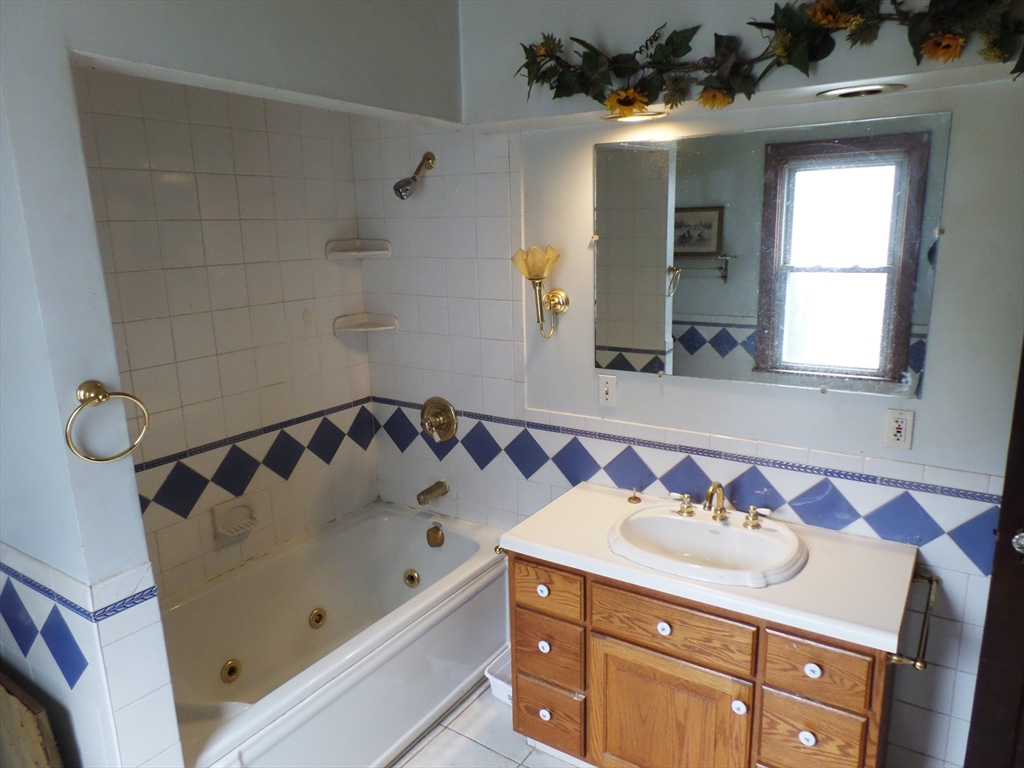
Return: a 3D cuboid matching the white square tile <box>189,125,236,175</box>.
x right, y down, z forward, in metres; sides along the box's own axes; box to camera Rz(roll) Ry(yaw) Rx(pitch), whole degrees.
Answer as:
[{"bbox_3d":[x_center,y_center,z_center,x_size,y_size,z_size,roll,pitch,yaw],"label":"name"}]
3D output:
[{"bbox_3d":[-1.024,-0.801,2.330,0.010,0.152,0.151,7,15,32],"label":"white square tile"}]

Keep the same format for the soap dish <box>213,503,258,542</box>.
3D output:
[{"bbox_3d":[-1.019,0.509,2.553,0.090,0.118,0.158,8,16,33],"label":"soap dish"}]

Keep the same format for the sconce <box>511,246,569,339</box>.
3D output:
[{"bbox_3d":[0.103,-0.309,2.360,0.165,0.310,0.235,7,15,32],"label":"sconce"}]

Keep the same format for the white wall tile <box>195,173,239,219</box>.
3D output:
[{"bbox_3d":[-1.022,-0.649,2.365,0.010,0.152,0.151,7,15,32],"label":"white wall tile"}]

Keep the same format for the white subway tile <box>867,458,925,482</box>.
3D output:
[{"bbox_3d":[1.112,0.247,1.982,0.153,0.047,0.010,7,15,32],"label":"white subway tile"}]

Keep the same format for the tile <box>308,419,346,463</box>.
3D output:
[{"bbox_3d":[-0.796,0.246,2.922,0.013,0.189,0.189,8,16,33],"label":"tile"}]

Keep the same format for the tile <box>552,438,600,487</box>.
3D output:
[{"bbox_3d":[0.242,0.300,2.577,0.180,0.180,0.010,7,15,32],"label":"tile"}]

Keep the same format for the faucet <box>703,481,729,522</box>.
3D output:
[{"bbox_3d":[0.636,0.372,2.128,0.054,0.150,0.174,7,16,31],"label":"faucet"}]

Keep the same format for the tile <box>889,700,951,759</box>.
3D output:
[{"bbox_3d":[1.246,1.059,2.092,0.153,0.153,0.010,7,15,32],"label":"tile"}]

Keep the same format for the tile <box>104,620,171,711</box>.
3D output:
[{"bbox_3d":[-0.811,0.609,1.473,0.010,0.151,0.129,7,15,32],"label":"tile"}]

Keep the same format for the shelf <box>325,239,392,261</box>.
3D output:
[{"bbox_3d":[-0.639,-0.562,2.857,0.264,0.088,0.152,-4,14,-11],"label":"shelf"}]

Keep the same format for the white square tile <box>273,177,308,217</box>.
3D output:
[{"bbox_3d":[-0.853,-0.711,2.615,0.010,0.150,0.150,8,16,33],"label":"white square tile"}]

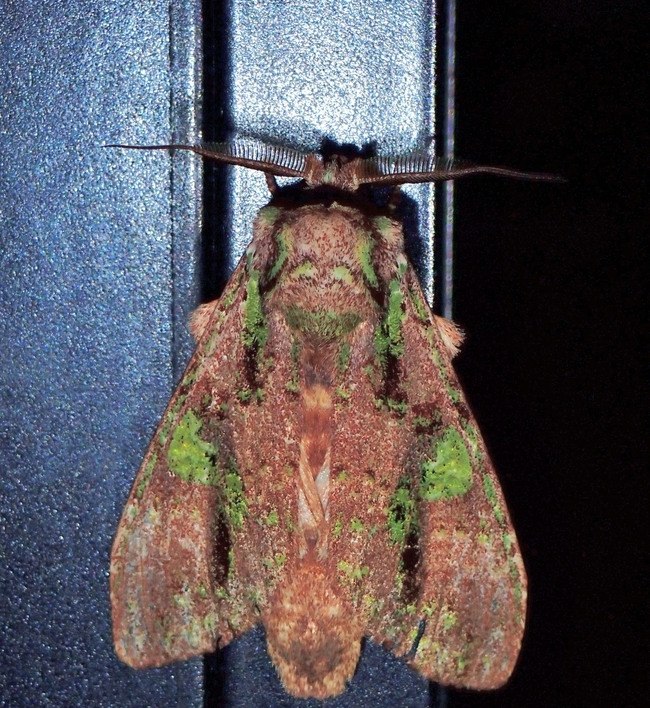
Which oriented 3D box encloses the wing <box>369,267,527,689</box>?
[{"bbox_3d":[0.007,0.007,0.150,0.010,0.026,0.005,-8,0,-15],"label":"wing"}]

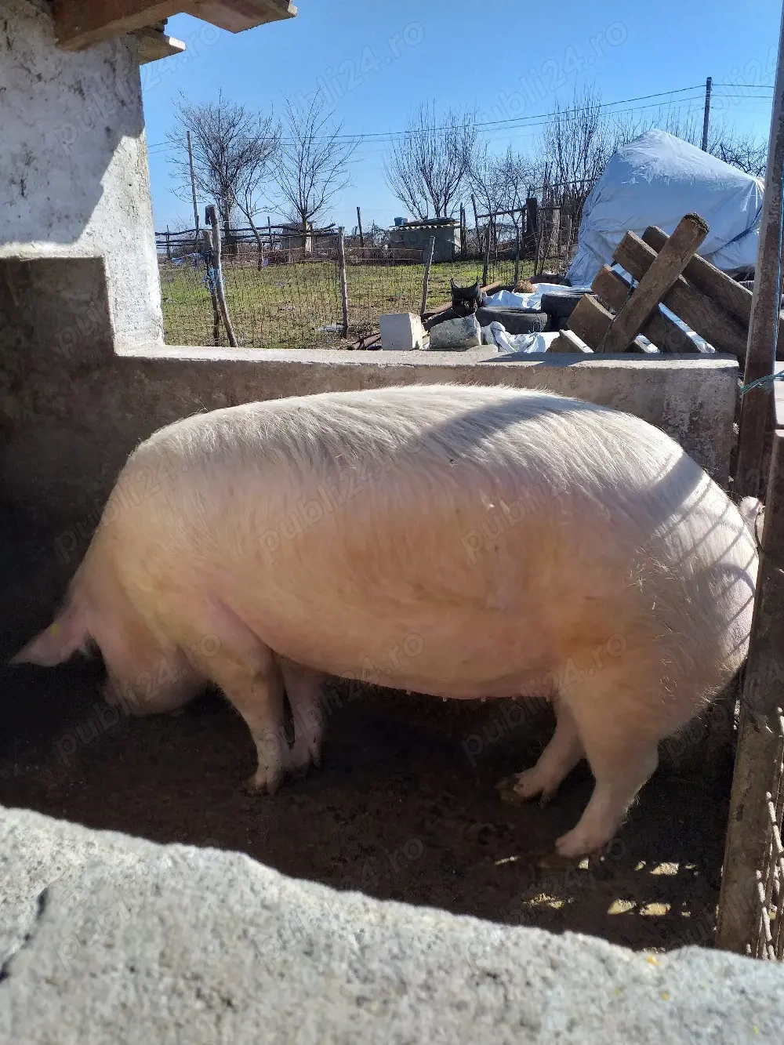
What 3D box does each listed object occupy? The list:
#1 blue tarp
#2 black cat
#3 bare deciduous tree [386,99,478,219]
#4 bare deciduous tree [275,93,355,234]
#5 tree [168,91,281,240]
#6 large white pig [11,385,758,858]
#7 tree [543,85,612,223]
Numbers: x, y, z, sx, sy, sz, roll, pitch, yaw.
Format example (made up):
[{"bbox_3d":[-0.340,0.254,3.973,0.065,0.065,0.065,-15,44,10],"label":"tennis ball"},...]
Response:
[{"bbox_3d":[4.992,-5.688,14.431,3.380,2.720,3.500,0,19,0],"label":"blue tarp"},{"bbox_3d":[0.526,-1.594,5.587,0.220,0.270,0.270,2,19,5],"label":"black cat"},{"bbox_3d":[1.577,-13.612,31.258,3.710,5.610,3.710,0,19,0],"label":"bare deciduous tree"},{"bbox_3d":[-2.503,-11.237,25.732,2.730,4.890,2.730,0,19,0],"label":"bare deciduous tree"},{"bbox_3d":[-5.690,-11.731,26.619,3.820,5.150,3.820,0,19,0],"label":"tree"},{"bbox_3d":[-0.080,0.186,1.739,1.630,1.000,0.520,4,20,12],"label":"large white pig"},{"bbox_3d":[6.050,-11.389,25.679,2.270,5.210,2.270,0,19,0],"label":"tree"}]

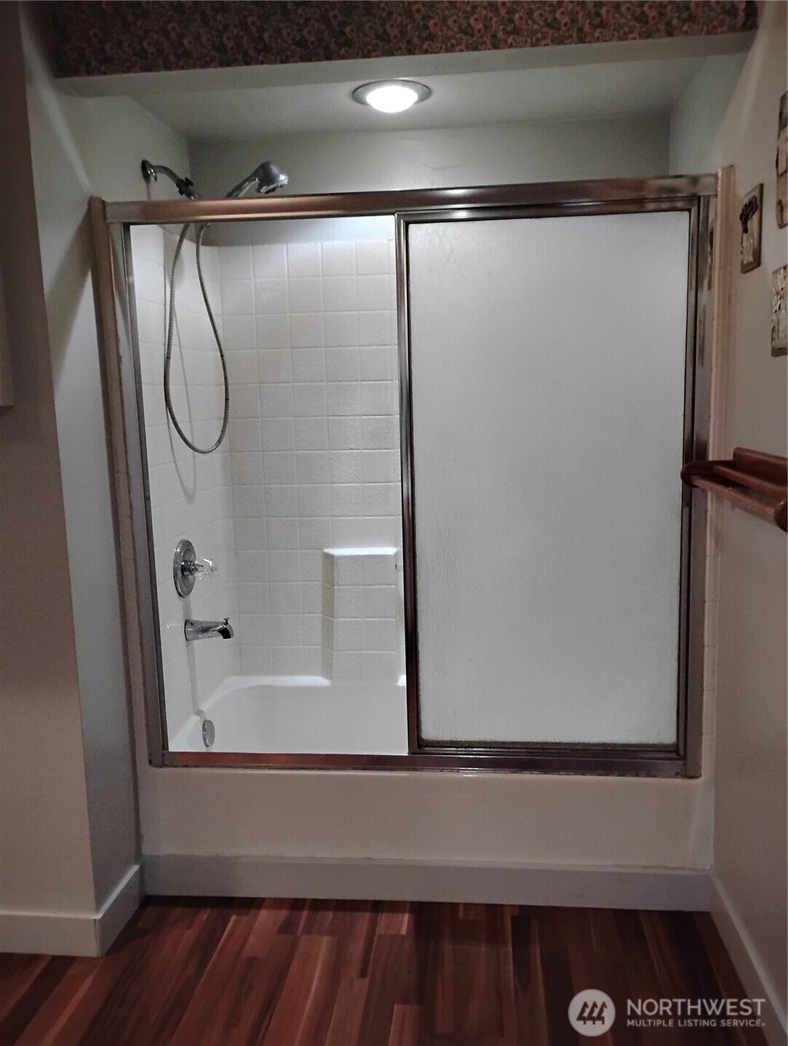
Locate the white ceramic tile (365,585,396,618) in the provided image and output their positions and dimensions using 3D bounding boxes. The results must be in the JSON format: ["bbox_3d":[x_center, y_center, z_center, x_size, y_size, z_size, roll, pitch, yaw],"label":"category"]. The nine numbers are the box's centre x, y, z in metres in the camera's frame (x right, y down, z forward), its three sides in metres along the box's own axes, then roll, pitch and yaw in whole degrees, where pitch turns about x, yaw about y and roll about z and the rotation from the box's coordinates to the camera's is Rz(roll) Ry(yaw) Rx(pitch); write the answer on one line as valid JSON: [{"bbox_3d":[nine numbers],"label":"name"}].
[{"bbox_3d":[-0.047,0.266,2.782,0.101,0.109,0.010,-1,8,6],"label":"white ceramic tile"}]

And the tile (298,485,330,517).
[{"bbox_3d":[-0.265,-0.073,2.829,0.109,0.109,0.010,-1,8,6],"label":"tile"}]

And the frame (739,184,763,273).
[{"bbox_3d":[0.755,-0.618,1.800,0.014,0.160,0.117,-1,8,5],"label":"frame"}]

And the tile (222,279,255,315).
[{"bbox_3d":[-0.507,-0.736,2.769,0.109,0.109,0.010,-1,9,5],"label":"tile"}]

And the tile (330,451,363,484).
[{"bbox_3d":[-0.158,-0.184,2.802,0.109,0.109,0.010,-1,8,6],"label":"tile"}]

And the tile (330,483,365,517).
[{"bbox_3d":[-0.156,-0.075,2.828,0.109,0.109,0.010,-1,9,5],"label":"tile"}]

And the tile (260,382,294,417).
[{"bbox_3d":[-0.388,-0.403,2.800,0.109,0.109,0.010,-1,8,5],"label":"tile"}]

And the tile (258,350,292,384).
[{"bbox_3d":[-0.390,-0.513,2.780,0.109,0.109,0.010,-1,9,5],"label":"tile"}]

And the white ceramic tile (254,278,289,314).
[{"bbox_3d":[-0.397,-0.734,2.753,0.109,0.109,0.010,-1,8,5],"label":"white ceramic tile"}]

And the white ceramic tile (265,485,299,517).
[{"bbox_3d":[-0.380,-0.071,2.873,0.111,0.111,0.010,-1,9,5],"label":"white ceramic tile"}]

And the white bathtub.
[{"bbox_3d":[0.096,0.773,2.614,1.518,0.390,0.740,-1,9,5],"label":"white bathtub"}]

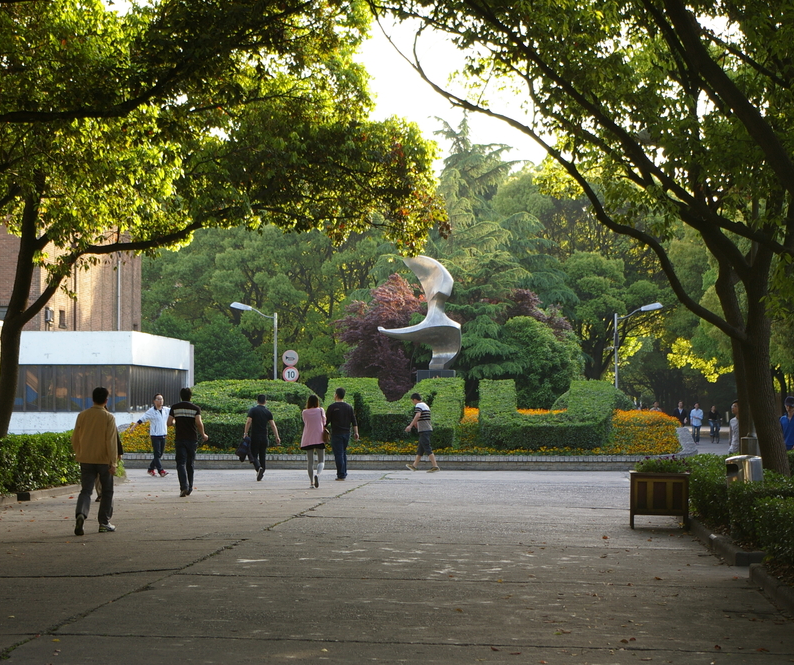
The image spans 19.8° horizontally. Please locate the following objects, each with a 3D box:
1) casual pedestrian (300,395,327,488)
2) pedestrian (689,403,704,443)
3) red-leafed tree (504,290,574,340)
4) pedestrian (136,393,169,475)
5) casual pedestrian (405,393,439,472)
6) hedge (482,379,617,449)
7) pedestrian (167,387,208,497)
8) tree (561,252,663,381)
[{"bbox_3d":[-1.475,1.943,40.700,0.520,1.660,0.520,0,-2,3],"label":"casual pedestrian"},{"bbox_3d":[12.239,3.689,93.000,0.540,1.670,0.450,0,-2,7],"label":"pedestrian"},{"bbox_3d":[4.322,0.827,70.000,2.800,4.400,2.800,0,-2,4],"label":"red-leafed tree"},{"bbox_3d":[-5.082,2.155,47.455,0.750,1.740,0.500,1,-2,-25],"label":"pedestrian"},{"bbox_3d":[0.558,2.237,49.753,0.700,1.730,0.480,0,-2,12],"label":"casual pedestrian"},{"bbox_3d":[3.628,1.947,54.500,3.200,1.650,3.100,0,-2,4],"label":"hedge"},{"bbox_3d":[-3.407,1.803,37.060,0.600,1.750,0.500,0,-2,3],"label":"pedestrian"},{"bbox_3d":[7.837,0.678,82.023,4.000,7.000,4.000,0,-2,0],"label":"tree"}]

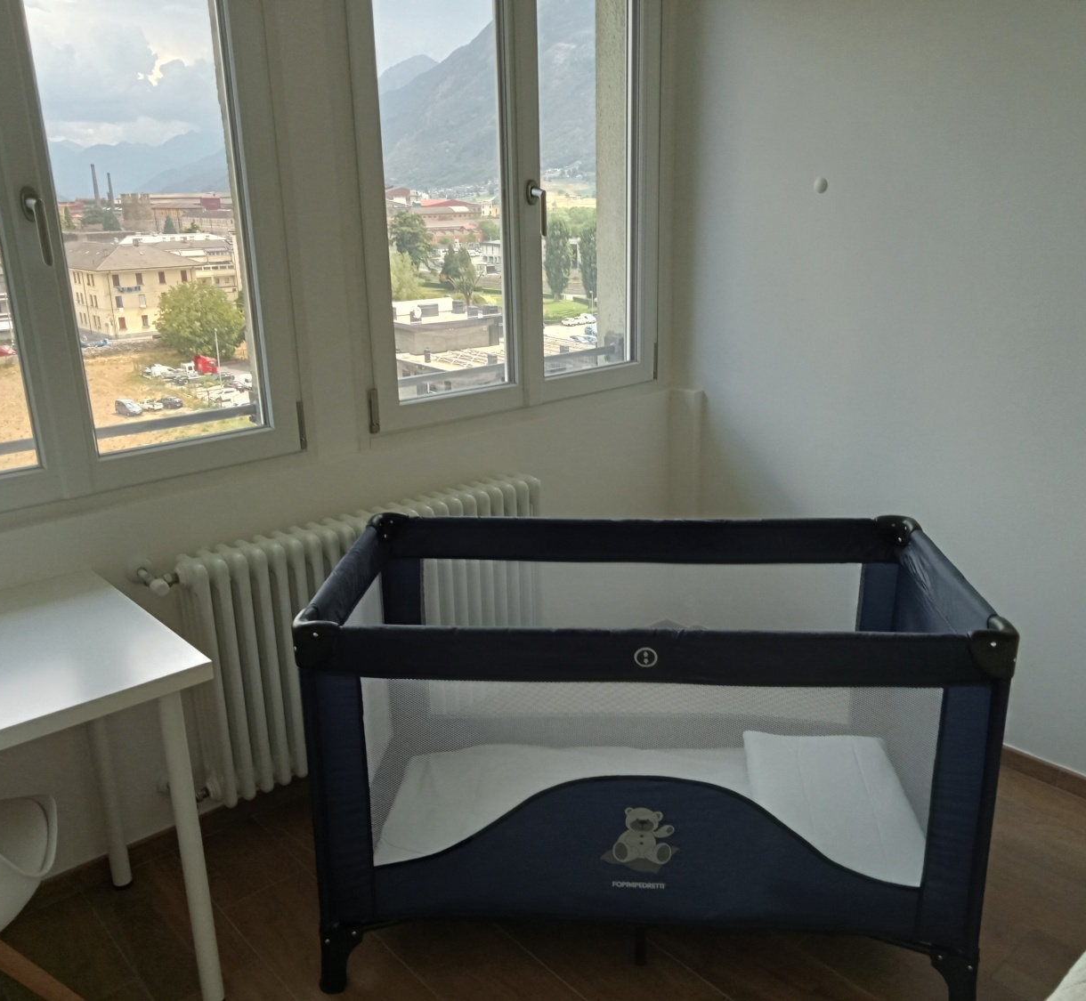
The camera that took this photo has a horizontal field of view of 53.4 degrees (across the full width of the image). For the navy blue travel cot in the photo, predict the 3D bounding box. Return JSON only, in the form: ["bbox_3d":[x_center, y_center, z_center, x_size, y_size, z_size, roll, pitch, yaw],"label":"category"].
[{"bbox_3d":[0.208,0.504,2.300,1.260,0.800,0.640,0,19,4],"label":"navy blue travel cot"}]

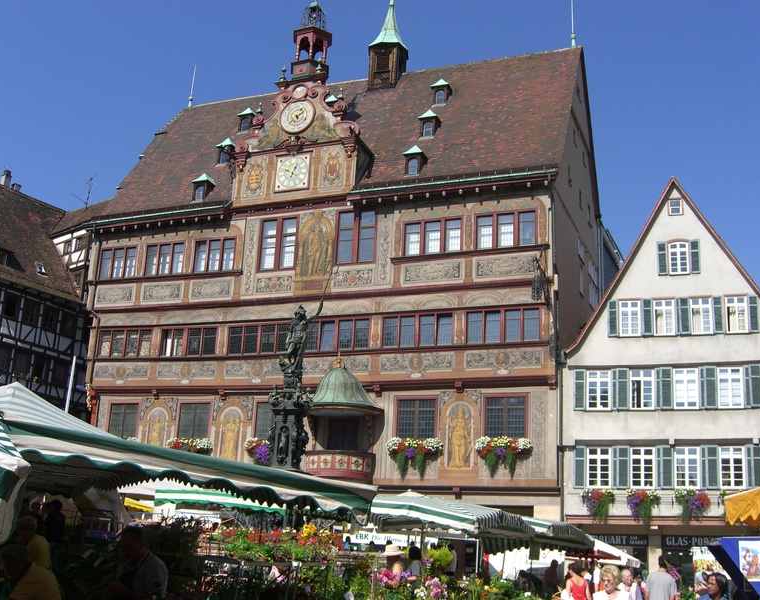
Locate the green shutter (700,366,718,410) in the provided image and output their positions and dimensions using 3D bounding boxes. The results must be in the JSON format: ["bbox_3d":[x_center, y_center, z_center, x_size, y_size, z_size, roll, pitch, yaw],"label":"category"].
[{"bbox_3d":[11.606,3.076,30.957,0.579,1.517,0.080,-4,-18,24],"label":"green shutter"}]

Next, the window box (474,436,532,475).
[{"bbox_3d":[4.642,5.864,33.010,2.173,1.454,0.550,-4,-18,23],"label":"window box"}]

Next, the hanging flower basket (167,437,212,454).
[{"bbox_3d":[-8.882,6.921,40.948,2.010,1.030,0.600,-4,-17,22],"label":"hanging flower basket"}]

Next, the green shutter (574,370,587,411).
[{"bbox_3d":[7.480,3.372,32.797,0.446,1.550,0.080,-4,-18,24],"label":"green shutter"}]

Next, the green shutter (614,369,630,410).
[{"bbox_3d":[8.883,3.278,32.170,0.572,1.557,0.080,-4,-18,24],"label":"green shutter"}]

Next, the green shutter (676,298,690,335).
[{"bbox_3d":[11.290,0.575,32.674,0.432,1.424,0.070,-3,-17,21],"label":"green shutter"}]

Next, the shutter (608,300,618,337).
[{"bbox_3d":[8.924,0.705,33.567,0.340,1.389,0.070,-3,-17,21],"label":"shutter"}]

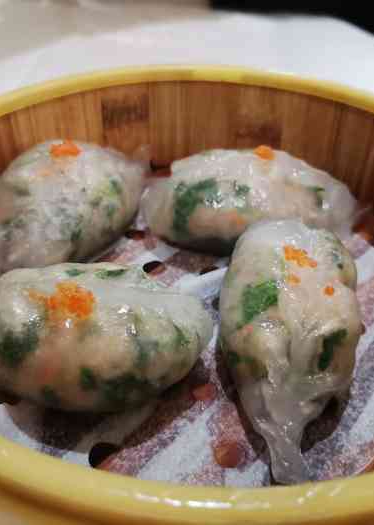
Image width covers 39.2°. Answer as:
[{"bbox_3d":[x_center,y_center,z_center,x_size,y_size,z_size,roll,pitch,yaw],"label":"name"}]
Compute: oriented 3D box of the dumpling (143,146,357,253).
[{"bbox_3d":[0.020,-0.020,0.166,0.068,0.028,0.035,4,40,3],"label":"dumpling"}]

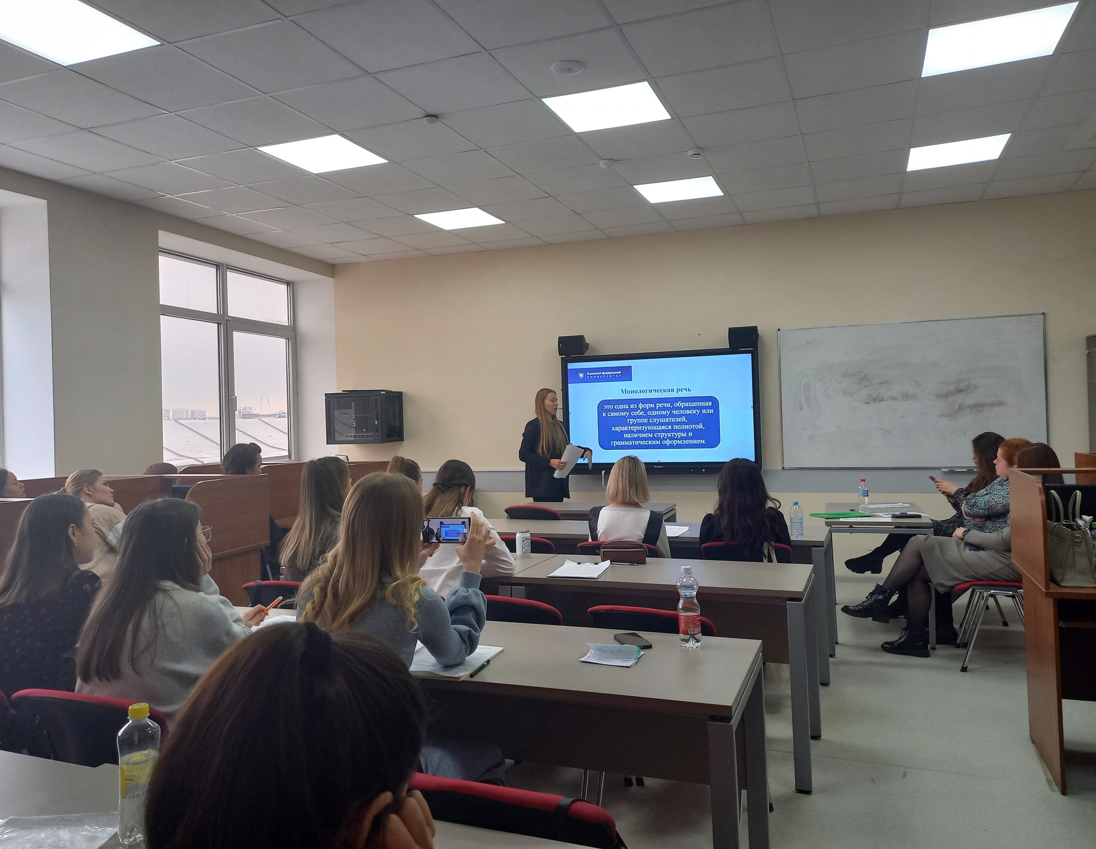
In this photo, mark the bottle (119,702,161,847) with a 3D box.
[{"bbox_3d":[-0.689,0.577,1.371,0.066,0.224,0.066,-2,0,21],"label":"bottle"}]

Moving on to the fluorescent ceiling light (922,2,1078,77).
[{"bbox_3d":[1.970,-1.700,3.628,0.600,0.050,0.600,-2,0,22],"label":"fluorescent ceiling light"}]

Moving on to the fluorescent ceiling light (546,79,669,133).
[{"bbox_3d":[0.328,-1.706,4.329,0.590,0.050,0.590,-2,0,21],"label":"fluorescent ceiling light"}]

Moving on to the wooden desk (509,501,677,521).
[{"bbox_3d":[0.373,1.016,6.421,1.230,0.750,0.600,-2,0,21],"label":"wooden desk"}]

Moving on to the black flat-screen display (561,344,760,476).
[{"bbox_3d":[0.999,-0.103,7.383,1.764,1.086,0.090,-2,0,18],"label":"black flat-screen display"}]

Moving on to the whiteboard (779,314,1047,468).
[{"bbox_3d":[2.926,-0.233,6.647,2.000,1.210,0.040,-2,0,18],"label":"whiteboard"}]

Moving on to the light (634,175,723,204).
[{"bbox_3d":[0.978,-1.720,6.003,0.580,0.040,0.580,-2,0,21],"label":"light"}]

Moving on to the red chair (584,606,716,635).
[{"bbox_3d":[0.437,1.002,2.906,0.480,0.810,0.550,-2,0,21],"label":"red chair"}]

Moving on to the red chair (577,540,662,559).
[{"bbox_3d":[0.460,0.995,4.432,0.480,0.810,0.550,-2,0,21],"label":"red chair"}]

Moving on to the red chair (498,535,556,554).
[{"bbox_3d":[-0.073,1.004,4.716,0.520,0.820,0.560,-2,0,21],"label":"red chair"}]

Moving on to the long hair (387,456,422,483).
[{"bbox_3d":[-0.855,0.328,4.875,0.230,0.300,0.200,-2,1,-43],"label":"long hair"}]

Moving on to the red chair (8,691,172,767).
[{"bbox_3d":[-0.950,1.043,2.110,0.500,0.820,0.550,-2,0,22],"label":"red chair"}]

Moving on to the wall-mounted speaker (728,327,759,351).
[{"bbox_3d":[1.661,-0.734,6.940,0.235,0.178,0.170,-2,0,18],"label":"wall-mounted speaker"}]

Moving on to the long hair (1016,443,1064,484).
[{"bbox_3d":[2.680,0.285,4.456,0.260,0.420,0.220,-2,0,22],"label":"long hair"}]

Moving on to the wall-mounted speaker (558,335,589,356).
[{"bbox_3d":[0.232,-0.725,7.516,0.250,0.175,0.160,-2,0,18],"label":"wall-mounted speaker"}]

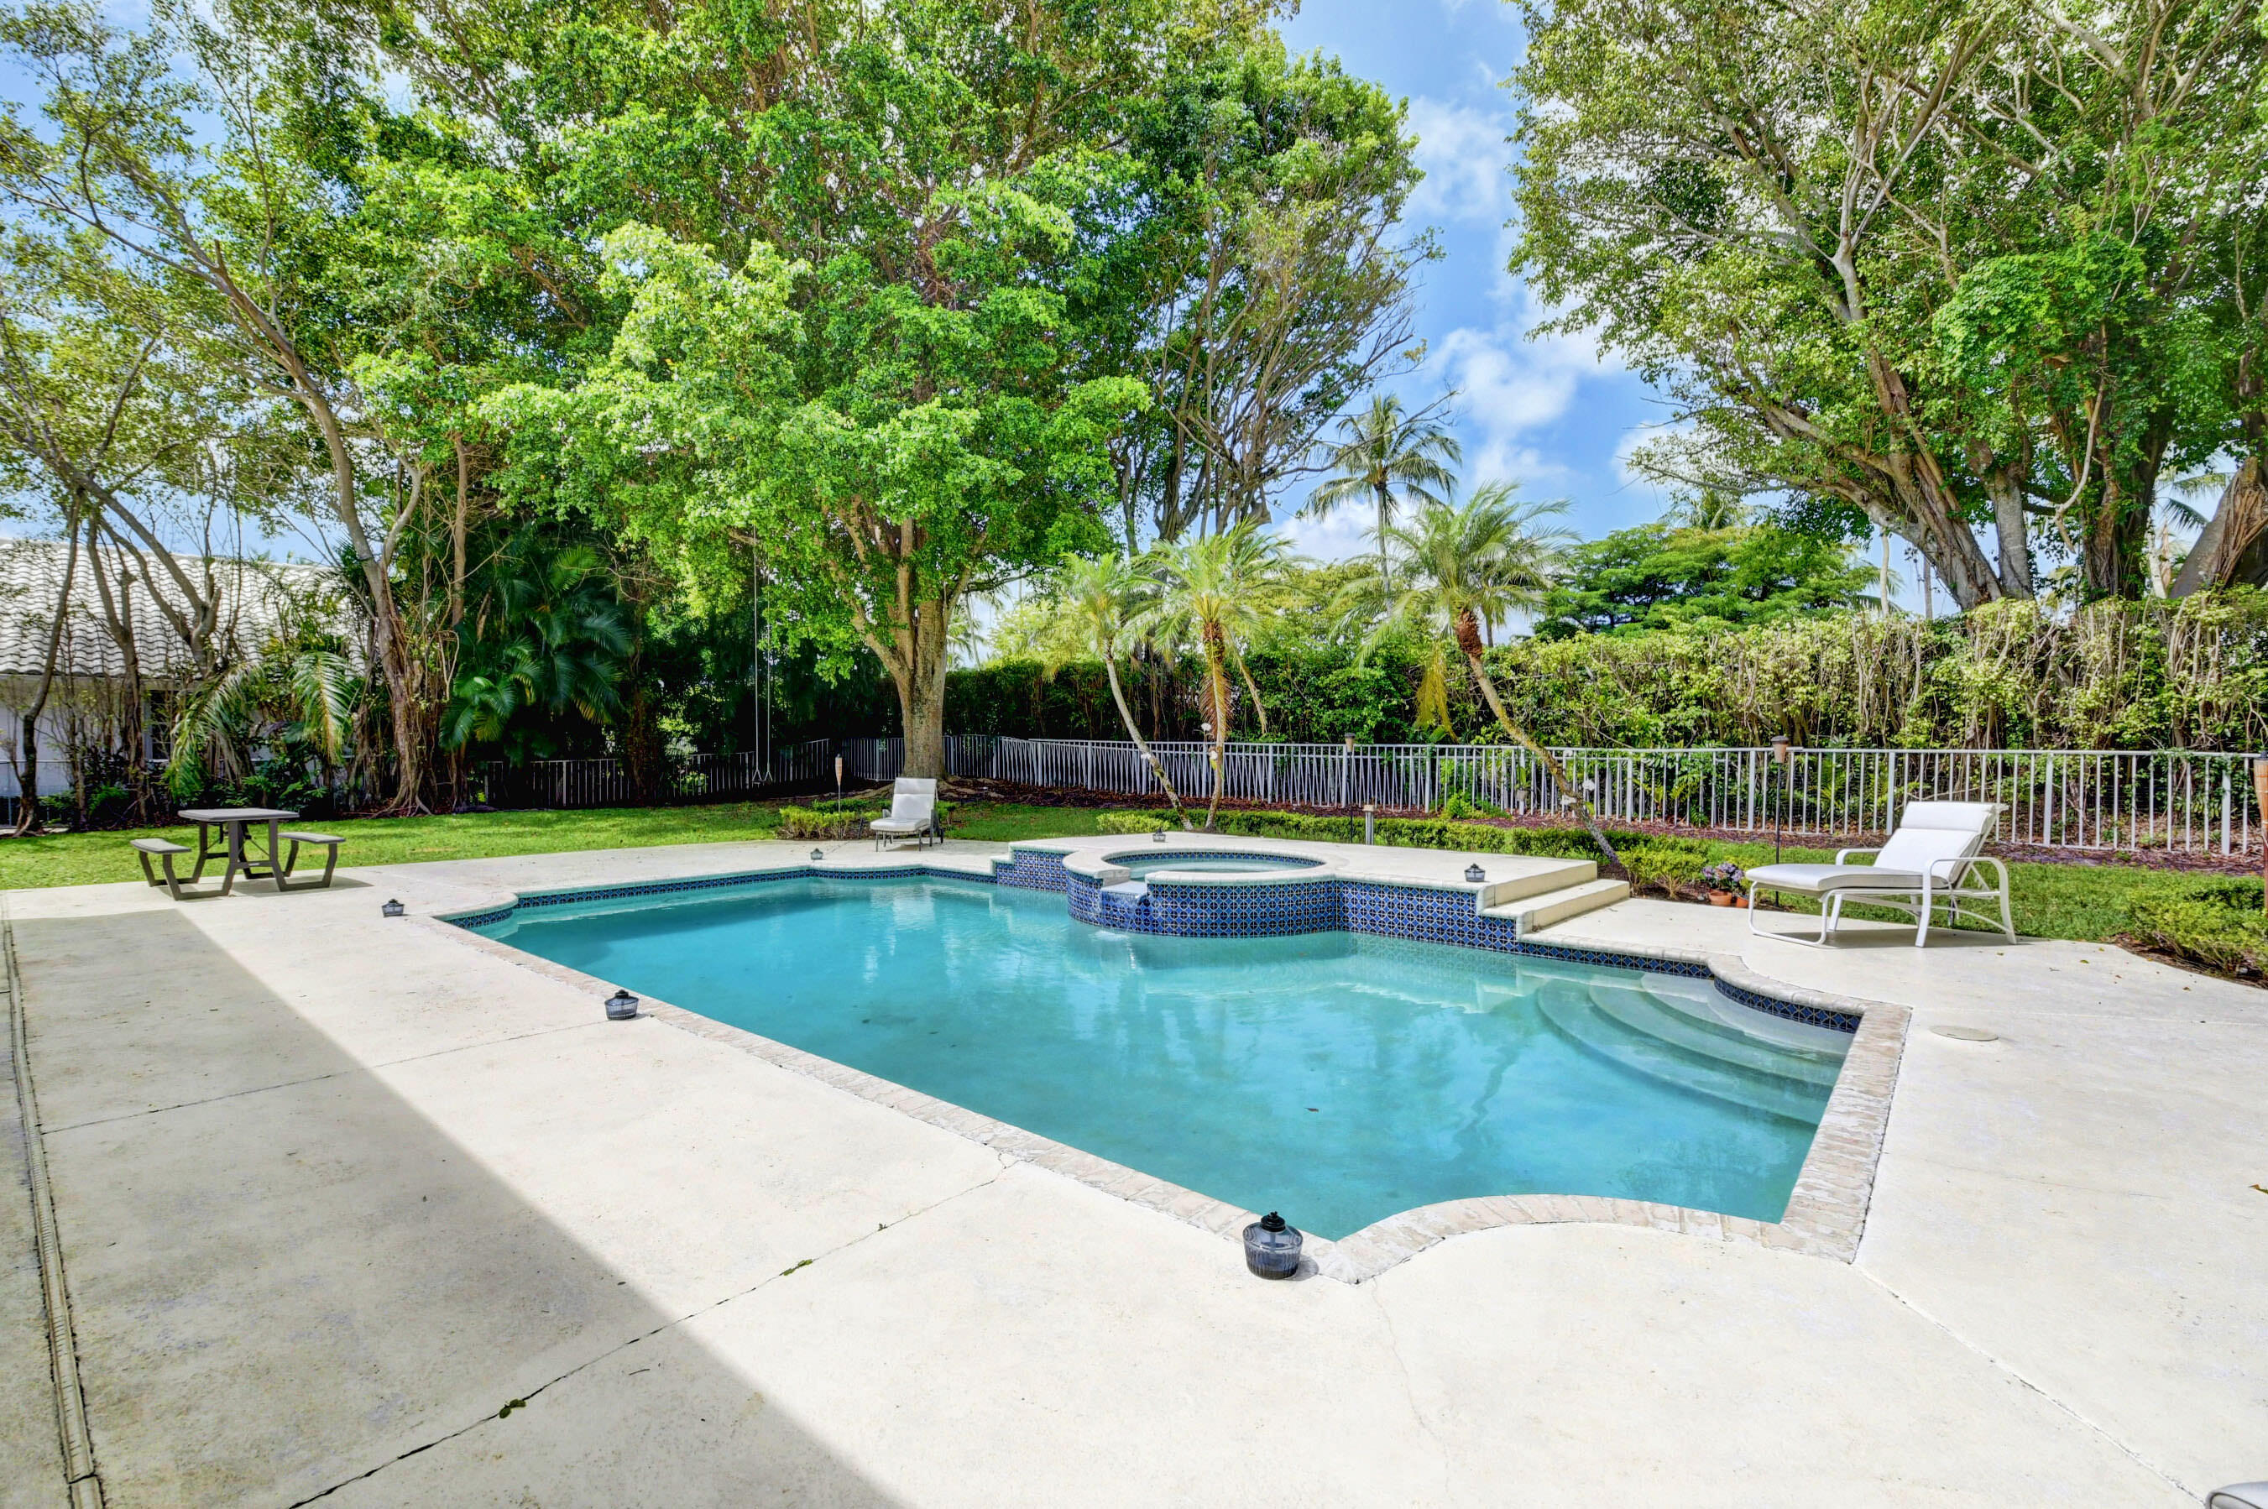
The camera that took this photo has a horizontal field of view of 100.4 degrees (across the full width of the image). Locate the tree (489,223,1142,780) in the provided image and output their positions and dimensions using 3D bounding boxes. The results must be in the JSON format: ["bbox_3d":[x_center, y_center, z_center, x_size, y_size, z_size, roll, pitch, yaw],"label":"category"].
[{"bbox_3d":[-6.900,-5.838,22.000,14.200,13.038,12.500,0,0,0],"label":"tree"}]

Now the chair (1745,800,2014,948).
[{"bbox_3d":[5.447,0.855,6.948,1.620,0.970,0.680,0,0,-12],"label":"chair"}]

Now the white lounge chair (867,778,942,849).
[{"bbox_3d":[-3.208,0.840,13.520,0.680,0.950,1.600,0,0,-1],"label":"white lounge chair"}]

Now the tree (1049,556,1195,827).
[{"bbox_3d":[-0.169,-0.871,12.900,1.960,3.798,1.800,0,0,0],"label":"tree"}]

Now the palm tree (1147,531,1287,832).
[{"bbox_3d":[1.117,-1.056,12.800,1.969,4.201,2.100,0,0,0],"label":"palm tree"}]

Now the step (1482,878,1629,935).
[{"bbox_3d":[3.584,1.256,7.950,0.320,0.155,2.603,0,0,43],"label":"step"}]

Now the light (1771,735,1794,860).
[{"bbox_3d":[5.713,0.588,8.359,0.150,1.520,0.150,0,0,0],"label":"light"}]

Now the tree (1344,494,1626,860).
[{"bbox_3d":[3.668,-0.754,9.800,2.795,4.062,2.500,0,0,0],"label":"tree"}]

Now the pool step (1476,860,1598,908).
[{"bbox_3d":[3.389,1.101,8.175,0.320,0.155,2.589,0,0,43],"label":"pool step"}]

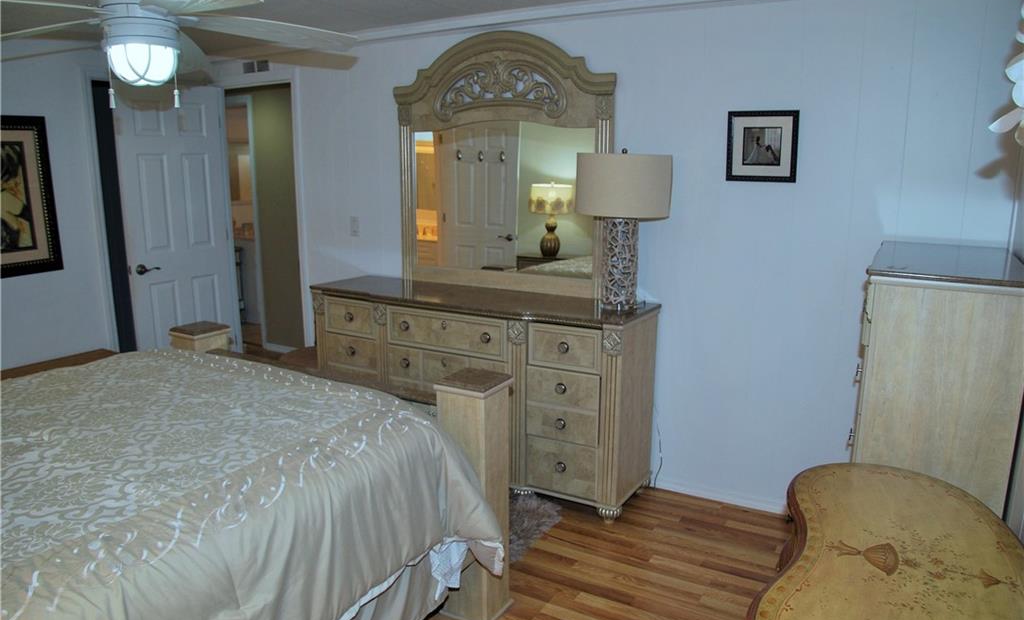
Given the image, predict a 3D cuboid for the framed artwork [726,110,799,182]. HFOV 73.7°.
[{"bbox_3d":[1.096,-0.715,2.990,0.293,0.299,0.025,7,13,29],"label":"framed artwork"}]

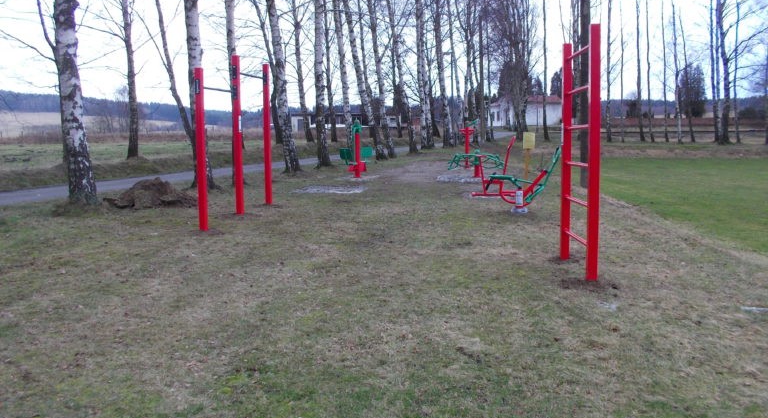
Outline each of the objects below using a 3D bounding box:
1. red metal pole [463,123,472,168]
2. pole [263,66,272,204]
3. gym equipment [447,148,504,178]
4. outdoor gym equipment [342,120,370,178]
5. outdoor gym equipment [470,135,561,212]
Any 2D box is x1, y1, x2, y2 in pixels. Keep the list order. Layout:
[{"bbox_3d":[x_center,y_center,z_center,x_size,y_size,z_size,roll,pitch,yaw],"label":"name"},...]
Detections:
[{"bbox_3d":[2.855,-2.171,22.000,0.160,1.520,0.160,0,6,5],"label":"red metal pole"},{"bbox_3d":[-2.227,-1.424,12.300,0.115,2.700,0.115,1,6,10],"label":"pole"},{"bbox_3d":[2.517,-1.272,17.600,1.530,0.790,1.200,0,6,7],"label":"gym equipment"},{"bbox_3d":[-0.743,-1.664,17.700,0.500,1.570,1.300,2,7,19],"label":"outdoor gym equipment"},{"bbox_3d":[2.575,-0.705,12.600,1.680,1.430,0.800,1,6,12],"label":"outdoor gym equipment"}]

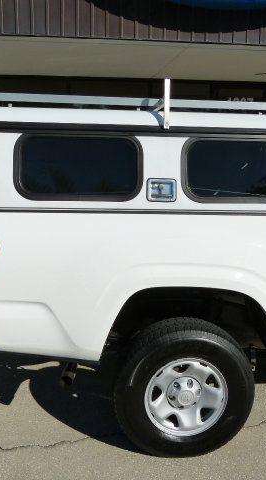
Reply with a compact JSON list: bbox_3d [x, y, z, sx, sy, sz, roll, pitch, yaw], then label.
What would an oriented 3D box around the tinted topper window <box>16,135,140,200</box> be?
[{"bbox_3d":[-0.265,-0.358,2.278,0.627,0.337,0.035,1,-2,-5],"label":"tinted topper window"}]

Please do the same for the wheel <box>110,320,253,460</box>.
[{"bbox_3d":[0.271,0.791,2.499,0.765,0.760,0.250,1,9,-5],"label":"wheel"}]

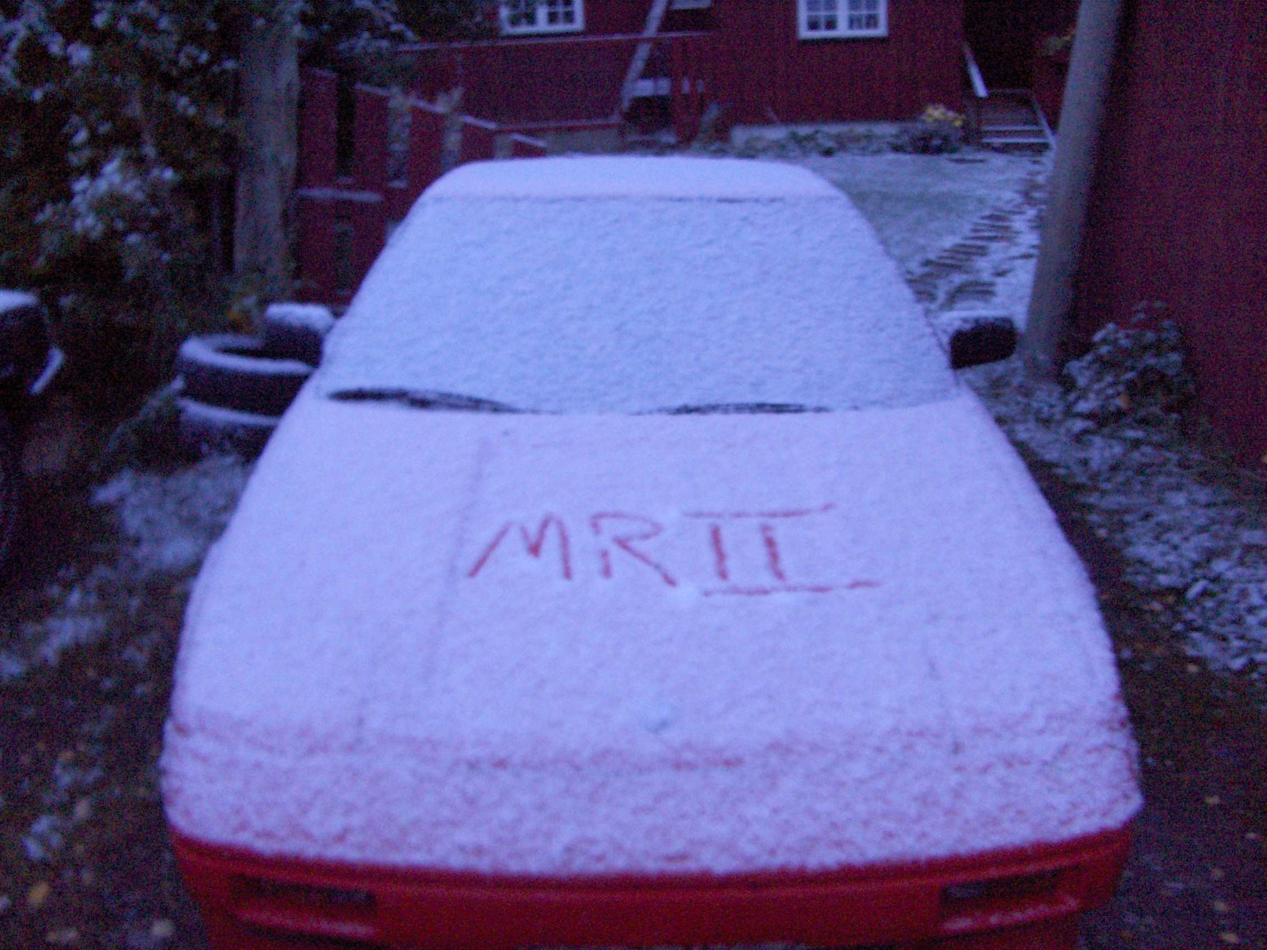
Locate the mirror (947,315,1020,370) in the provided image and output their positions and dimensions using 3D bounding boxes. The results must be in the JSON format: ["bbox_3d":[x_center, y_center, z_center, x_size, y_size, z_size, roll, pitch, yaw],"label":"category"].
[{"bbox_3d":[0.842,-0.317,3.100,0.175,0.115,0.090,0,21,-2],"label":"mirror"}]

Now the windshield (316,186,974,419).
[{"bbox_3d":[0.014,-0.396,3.033,1.420,0.100,0.750,0,50,-2],"label":"windshield"}]

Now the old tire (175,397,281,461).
[{"bbox_3d":[-1.389,-0.191,4.800,0.610,0.180,0.610,4,20,0],"label":"old tire"}]

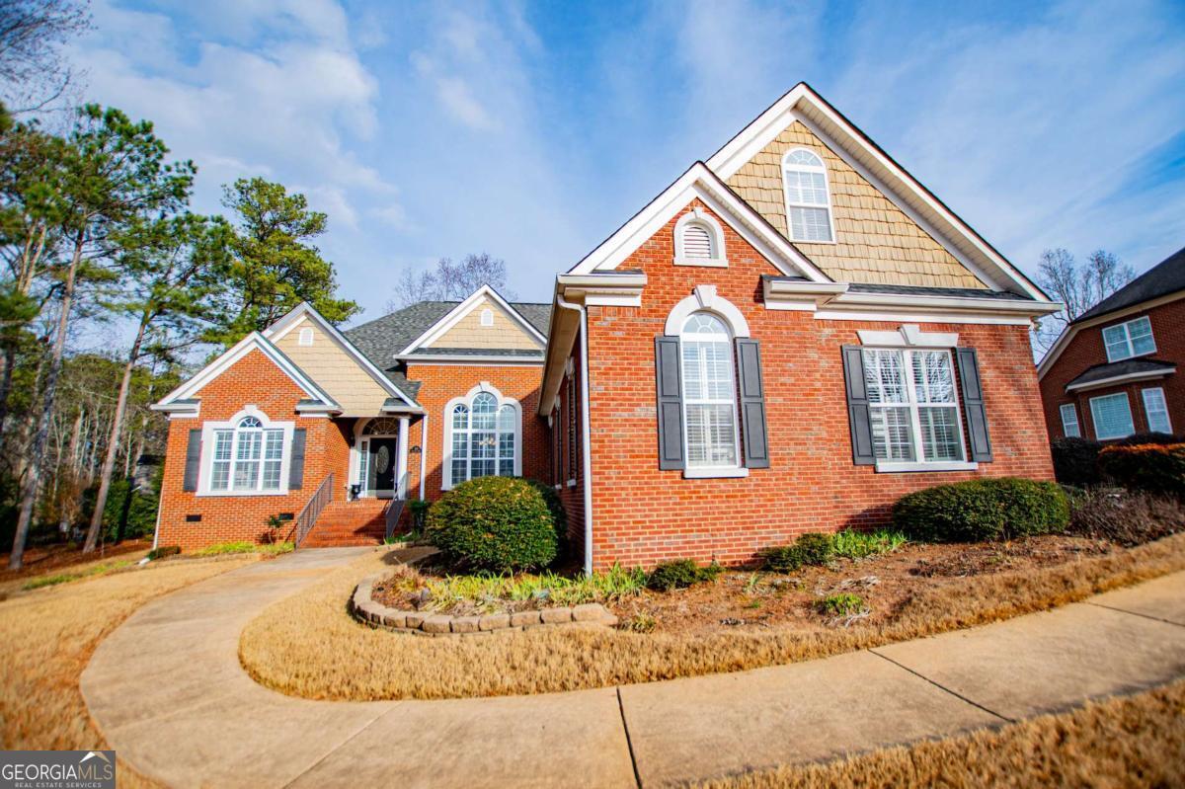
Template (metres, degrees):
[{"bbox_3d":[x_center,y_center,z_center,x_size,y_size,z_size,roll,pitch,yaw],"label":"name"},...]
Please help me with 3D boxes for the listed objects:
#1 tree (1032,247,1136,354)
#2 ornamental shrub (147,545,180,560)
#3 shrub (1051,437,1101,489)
[{"bbox_3d":[34.287,-1.892,33.734,6.000,15.200,6.000,0,-10,-9],"label":"tree"},{"bbox_3d":[-11.603,4.286,13.346,0.750,0.320,0.550,0,-10,-9],"label":"ornamental shrub"},{"bbox_3d":[20.263,2.868,20.774,1.700,2.050,1.800,-1,-10,-2],"label":"shrub"}]

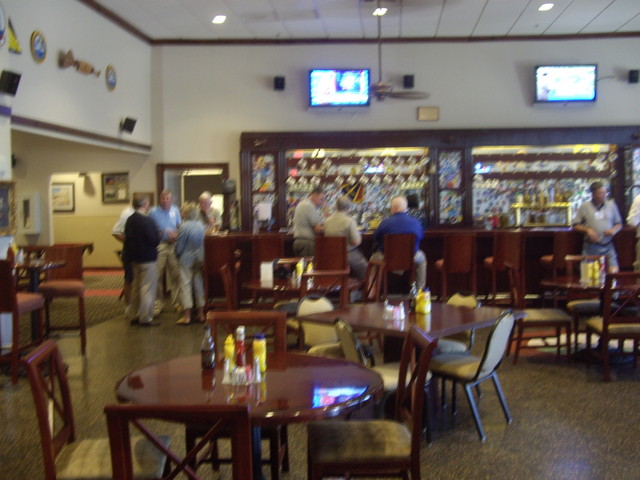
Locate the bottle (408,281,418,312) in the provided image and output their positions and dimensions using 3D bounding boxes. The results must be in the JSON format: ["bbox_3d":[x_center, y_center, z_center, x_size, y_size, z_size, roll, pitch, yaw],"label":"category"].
[{"bbox_3d":[0.706,0.431,5.309,0.062,0.220,0.062,-1,3,0],"label":"bottle"}]

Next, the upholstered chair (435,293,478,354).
[{"bbox_3d":[1.021,0.861,5.606,0.450,0.840,0.550,2,4,41],"label":"upholstered chair"}]

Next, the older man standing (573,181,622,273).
[{"bbox_3d":[3.759,0.109,9.519,0.660,1.770,0.420,-2,3,-18],"label":"older man standing"}]

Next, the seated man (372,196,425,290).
[{"bbox_3d":[1.094,0.095,9.666,0.700,1.420,0.750,-1,3,0],"label":"seated man"}]

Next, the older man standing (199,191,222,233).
[{"bbox_3d":[-1.743,0.118,11.322,0.490,1.770,0.360,2,4,40],"label":"older man standing"}]

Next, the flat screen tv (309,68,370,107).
[{"bbox_3d":[0.350,-2.664,12.300,1.060,0.650,0.100,-1,9,2],"label":"flat screen tv"}]

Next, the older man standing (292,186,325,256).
[{"bbox_3d":[-0.162,0.158,10.124,0.380,1.780,0.480,-3,4,-38],"label":"older man standing"}]

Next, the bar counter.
[{"bbox_3d":[1.540,0.436,10.354,6.400,1.100,0.720,-1,3,3],"label":"bar counter"}]

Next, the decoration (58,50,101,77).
[{"bbox_3d":[-3.369,-2.497,9.919,0.110,0.270,1.130,0,3,6],"label":"decoration"}]

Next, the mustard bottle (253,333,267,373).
[{"bbox_3d":[-0.284,0.535,3.344,0.062,0.175,0.048,0,3,5],"label":"mustard bottle"}]

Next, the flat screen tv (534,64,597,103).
[{"bbox_3d":[4.307,-2.740,12.300,1.060,0.650,0.100,-1,9,4],"label":"flat screen tv"}]

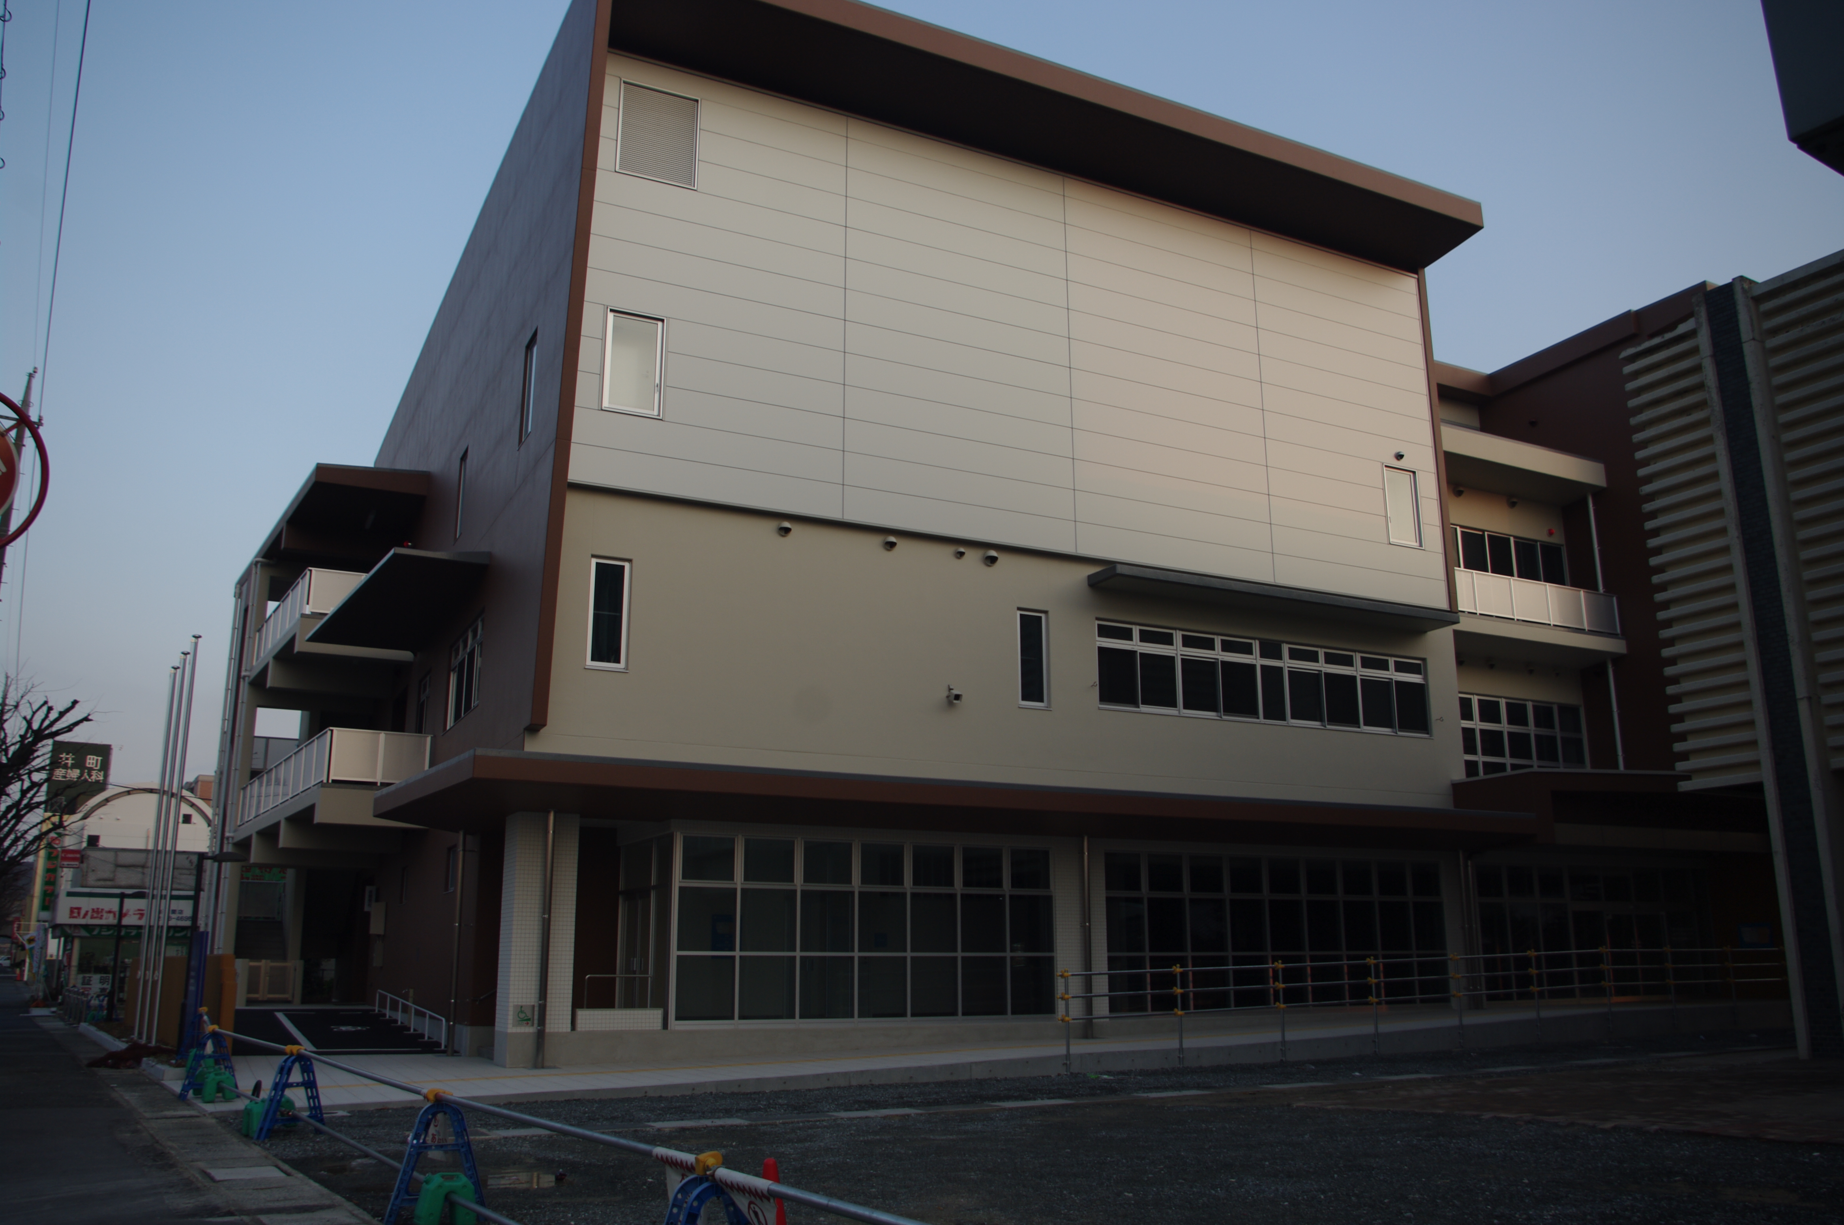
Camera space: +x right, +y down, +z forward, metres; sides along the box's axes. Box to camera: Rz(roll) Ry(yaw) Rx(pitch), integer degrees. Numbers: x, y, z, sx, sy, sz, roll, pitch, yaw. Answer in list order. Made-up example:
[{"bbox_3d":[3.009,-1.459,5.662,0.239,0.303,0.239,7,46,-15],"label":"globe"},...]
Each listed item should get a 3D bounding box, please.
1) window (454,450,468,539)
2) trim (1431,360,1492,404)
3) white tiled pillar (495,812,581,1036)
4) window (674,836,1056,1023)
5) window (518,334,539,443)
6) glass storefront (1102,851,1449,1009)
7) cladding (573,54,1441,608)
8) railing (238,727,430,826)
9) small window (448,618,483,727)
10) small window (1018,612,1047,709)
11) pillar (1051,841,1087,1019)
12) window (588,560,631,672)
[{"bbox_3d":[-9.422,-2.428,28.334,0.150,1.850,1.000,7,-15,-26],"label":"window"},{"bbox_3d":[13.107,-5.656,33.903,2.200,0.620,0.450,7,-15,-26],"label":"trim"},{"bbox_3d":[-5.483,4.428,19.801,0.880,3.030,0.880,7,-15,-26],"label":"white tiled pillar"},{"bbox_3d":[-0.687,4.988,21.757,6.600,2.770,0.150,7,-15,-26],"label":"window"},{"bbox_3d":[-6.446,-3.651,22.698,0.150,1.800,0.950,7,-15,-26],"label":"window"},{"bbox_3d":[6.748,5.857,25.397,7.950,2.680,0.150,7,-15,-26],"label":"glass storefront"},{"bbox_3d":[2.905,-4.710,25.885,18.300,7.600,0.250,7,-15,-26],"label":"cladding"},{"bbox_3d":[-14.762,4.337,33.913,2.100,1.120,14.400,8,-16,-31],"label":"railing"},{"bbox_3d":[-8.493,1.116,25.733,0.150,1.750,4.200,7,-15,-26],"label":"small window"},{"bbox_3d":[1.919,0.826,24.064,0.620,1.720,0.120,7,-15,-26],"label":"small window"},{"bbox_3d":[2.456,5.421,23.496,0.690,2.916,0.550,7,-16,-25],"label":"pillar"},{"bbox_3d":[-4.728,0.047,20.820,0.620,1.720,0.120,7,-15,-26],"label":"window"}]

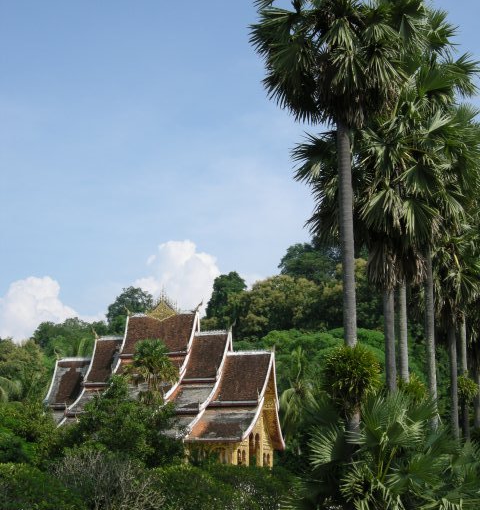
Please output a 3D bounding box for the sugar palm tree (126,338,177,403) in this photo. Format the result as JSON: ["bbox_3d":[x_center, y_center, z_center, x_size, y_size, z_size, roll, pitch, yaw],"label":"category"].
[{"bbox_3d":[-6.687,13.088,64.801,3.900,13.980,3.900,1,-15,0],"label":"sugar palm tree"}]

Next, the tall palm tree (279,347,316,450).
[{"bbox_3d":[5.921,18.439,91.385,4.800,17.970,4.800,1,-15,0],"label":"tall palm tree"}]

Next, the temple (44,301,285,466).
[{"bbox_3d":[-7.137,10.625,79.970,21.400,13.200,16.400,-4,-16,18],"label":"temple"}]

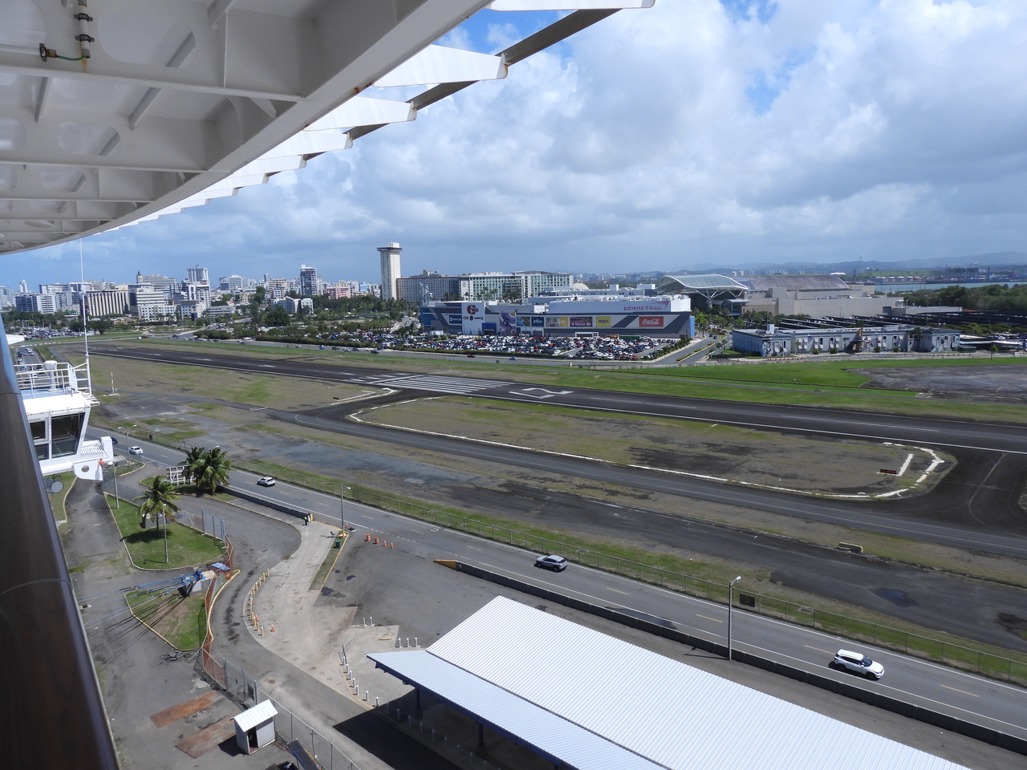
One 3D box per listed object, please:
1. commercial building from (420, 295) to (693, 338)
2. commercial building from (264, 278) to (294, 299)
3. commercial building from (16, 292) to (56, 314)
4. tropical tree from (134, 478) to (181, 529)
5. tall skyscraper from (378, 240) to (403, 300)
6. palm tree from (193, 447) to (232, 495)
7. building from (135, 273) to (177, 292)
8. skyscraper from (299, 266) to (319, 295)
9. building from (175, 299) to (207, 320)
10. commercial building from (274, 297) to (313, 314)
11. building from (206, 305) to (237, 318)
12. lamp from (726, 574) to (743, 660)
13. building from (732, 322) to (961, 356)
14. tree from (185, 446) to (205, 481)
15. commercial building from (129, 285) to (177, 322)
[{"bbox_3d":[31.412,-50.766,523.990,208.430,25.000,58.000,3,10,31],"label":"commercial building"},{"bbox_3d":[-371.790,-150.880,1130.000,36.000,37.000,20.000,4,10,35],"label":"commercial building"},{"bbox_3d":[-730.695,-119.841,1085.268,68.000,36.000,24.000,4,10,32],"label":"commercial building"},{"bbox_3d":[-58.017,19.368,115.368,6.700,8.800,6.700,-6,9,-26],"label":"tropical tree"},{"bbox_3d":[-179.880,-162.880,1040.000,25.000,92.000,25.000,4,10,35],"label":"tall skyscraper"},{"bbox_3d":[-56.860,16.070,133.700,6.400,8.200,6.400,-5,9,-23],"label":"palm tree"},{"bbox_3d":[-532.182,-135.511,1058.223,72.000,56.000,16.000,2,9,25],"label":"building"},{"bbox_3d":[-320.640,-159.007,1125.393,26.000,62.000,22.000,0,8,8],"label":"skyscraper"},{"bbox_3d":[-368.700,-85.860,815.000,44.000,24.000,16.000,4,10,33],"label":"building"},{"bbox_3d":[-291.457,-106.296,956.956,50.000,26.000,30.000,-1,8,5],"label":"commercial building"},{"bbox_3d":[-353.690,-87.700,860.000,16.000,17.000,34.000,7,12,44],"label":"building"},{"bbox_3d":[22.515,23.582,72.170,0.400,8.400,2.300,5,11,39],"label":"lamp"},{"bbox_3d":[161.730,-22.190,351.730,90.000,8.800,46.000,-2,8,-3],"label":"building"},{"bbox_3d":[-60.890,16.468,136.448,5.400,8.700,5.400,-5,9,-24],"label":"tree"},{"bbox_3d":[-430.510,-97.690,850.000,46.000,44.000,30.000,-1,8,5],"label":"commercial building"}]

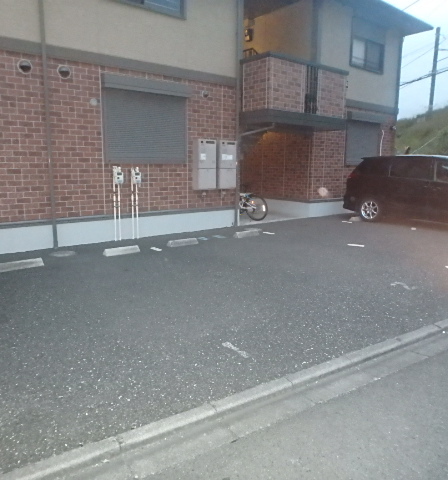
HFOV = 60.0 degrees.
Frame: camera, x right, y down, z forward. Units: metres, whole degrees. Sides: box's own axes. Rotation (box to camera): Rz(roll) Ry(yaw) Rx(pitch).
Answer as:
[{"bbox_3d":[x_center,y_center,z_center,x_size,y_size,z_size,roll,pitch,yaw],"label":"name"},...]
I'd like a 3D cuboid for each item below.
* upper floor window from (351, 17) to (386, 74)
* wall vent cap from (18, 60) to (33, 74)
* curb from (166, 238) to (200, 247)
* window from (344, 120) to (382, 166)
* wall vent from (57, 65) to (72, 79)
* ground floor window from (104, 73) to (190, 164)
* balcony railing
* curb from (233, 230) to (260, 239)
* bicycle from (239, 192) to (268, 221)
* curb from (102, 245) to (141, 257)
[{"bbox_3d":[4.136,-5.486,10.992,1.688,1.273,0.130,-8,13,-37],"label":"upper floor window"},{"bbox_3d":[-3.020,-2.646,5.934,0.188,0.194,0.090,-8,13,-37],"label":"wall vent cap"},{"bbox_3d":[-0.725,0.031,6.860,0.576,0.110,0.140,-8,13,-37],"label":"curb"},{"bbox_3d":[4.139,-2.854,11.516,1.715,1.306,0.090,-8,13,-37],"label":"window"},{"bbox_3d":[-2.565,-2.712,6.277,0.188,0.194,0.090,-8,13,-37],"label":"wall vent"},{"bbox_3d":[-1.390,-2.192,7.287,1.776,1.514,0.140,-8,13,-37],"label":"ground floor window"},{"bbox_3d":[1.699,-3.298,9.041,2.740,1.394,0.804,-8,13,-37],"label":"balcony railing"},{"bbox_3d":[0.454,-0.139,7.739,0.612,0.110,0.140,-8,13,-37],"label":"curb"},{"bbox_3d":[0.478,-1.034,10.058,1.650,0.980,0.550,9,13,38],"label":"bicycle"},{"bbox_3d":[-1.614,0.161,6.182,0.580,0.110,0.140,-8,13,-37],"label":"curb"}]

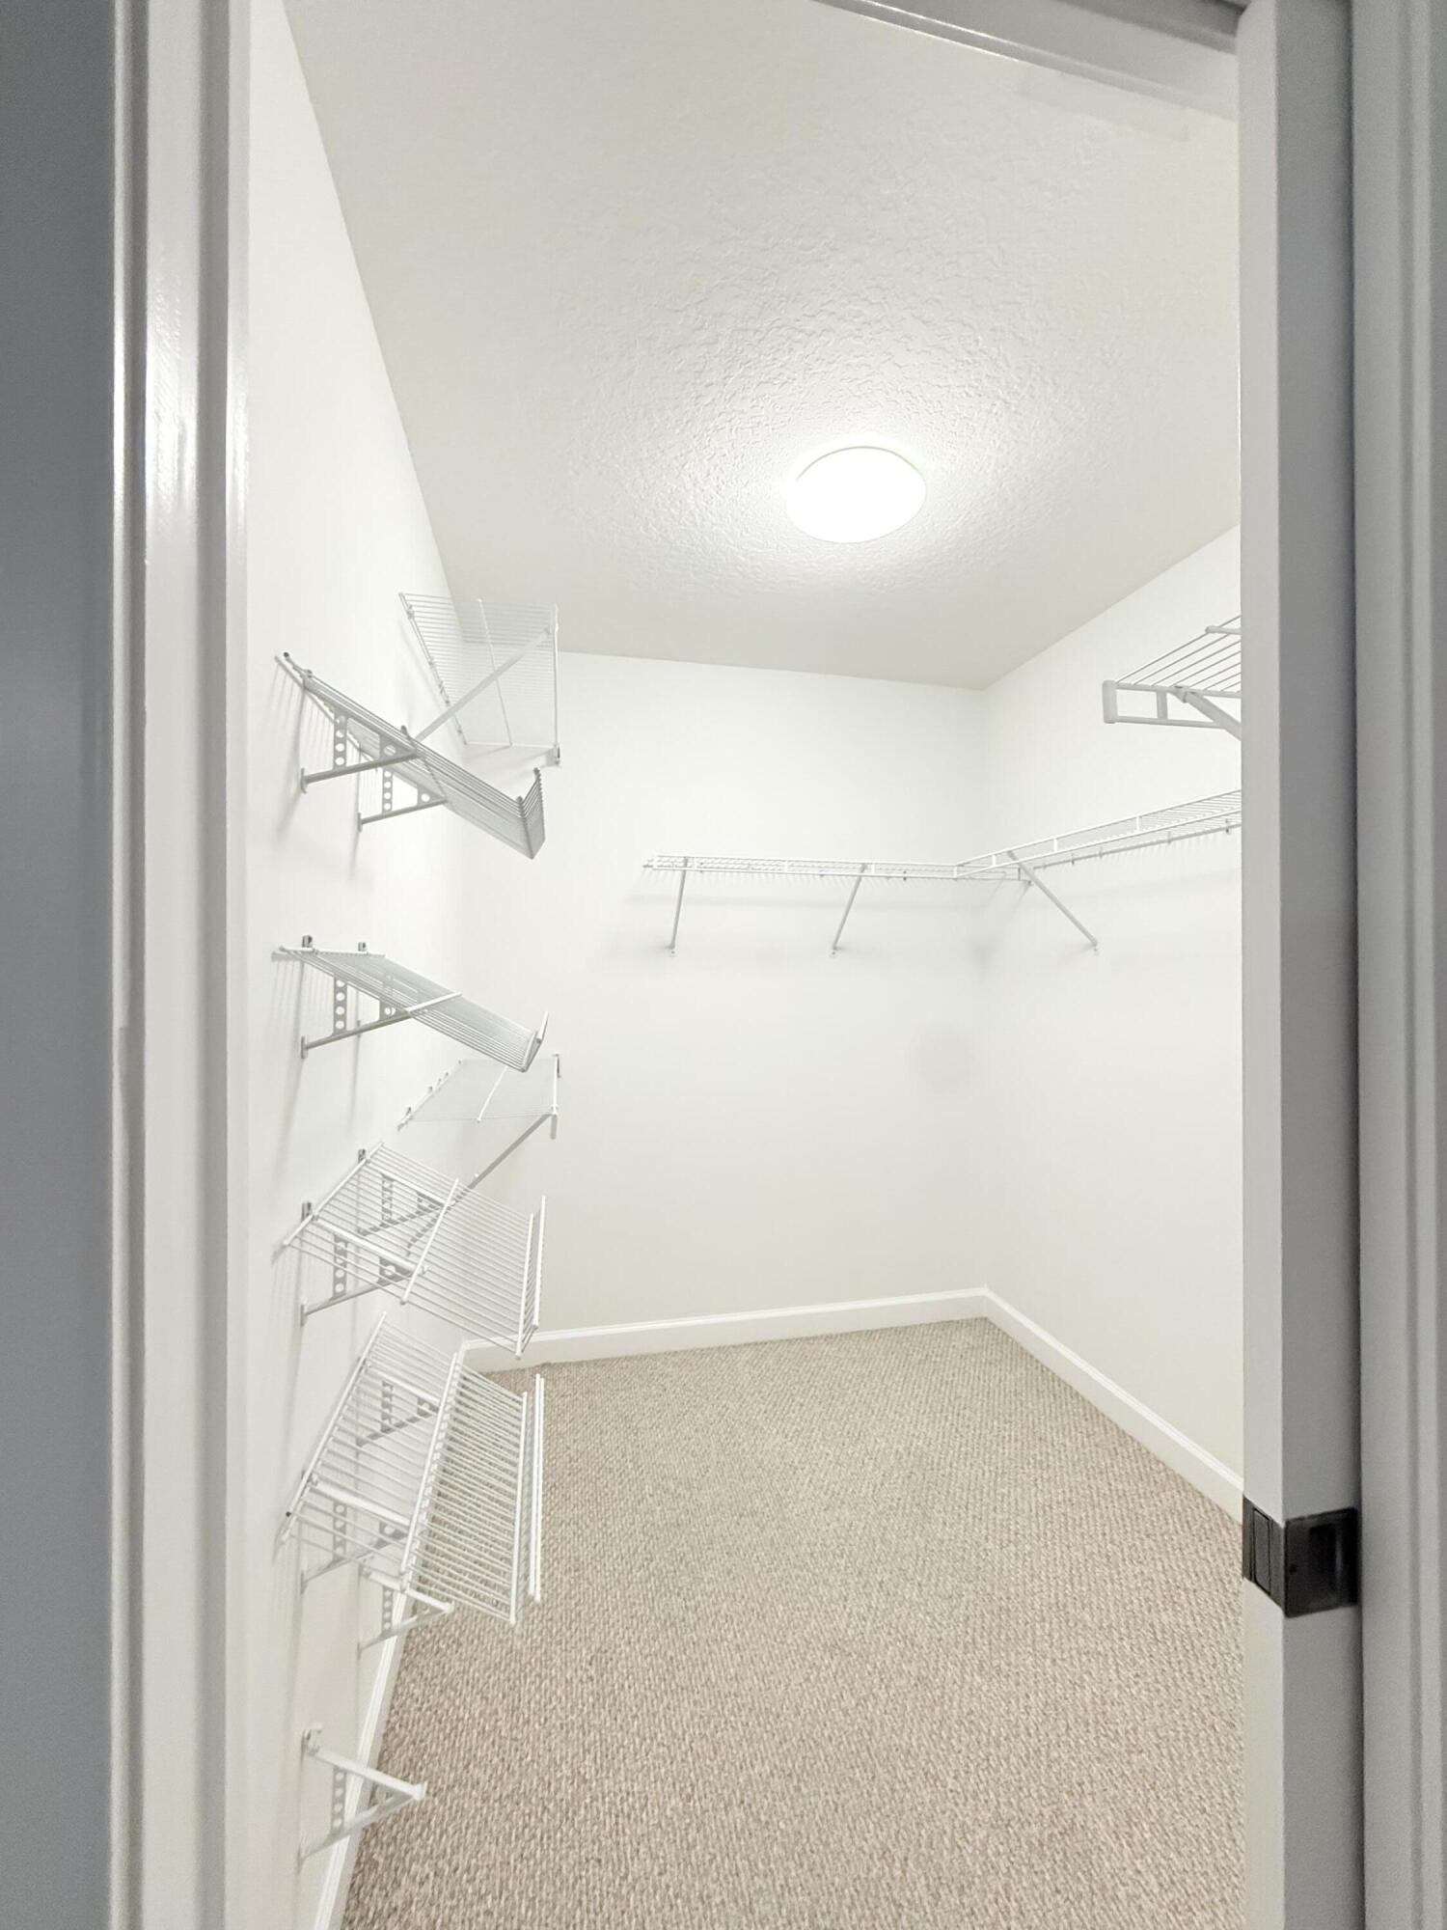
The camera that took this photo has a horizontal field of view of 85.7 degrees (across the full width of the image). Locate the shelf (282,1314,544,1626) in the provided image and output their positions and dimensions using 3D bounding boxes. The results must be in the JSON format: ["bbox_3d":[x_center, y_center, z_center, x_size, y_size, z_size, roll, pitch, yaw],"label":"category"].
[{"bbox_3d":[-0.389,0.678,1.108,0.299,0.147,0.515,10,-2,-12],"label":"shelf"}]

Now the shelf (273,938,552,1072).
[{"bbox_3d":[-0.389,0.058,1.108,0.299,0.147,0.515,10,-2,-12],"label":"shelf"}]

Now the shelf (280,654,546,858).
[{"bbox_3d":[-0.390,-0.258,1.109,0.299,0.147,0.515,10,-2,-12],"label":"shelf"}]

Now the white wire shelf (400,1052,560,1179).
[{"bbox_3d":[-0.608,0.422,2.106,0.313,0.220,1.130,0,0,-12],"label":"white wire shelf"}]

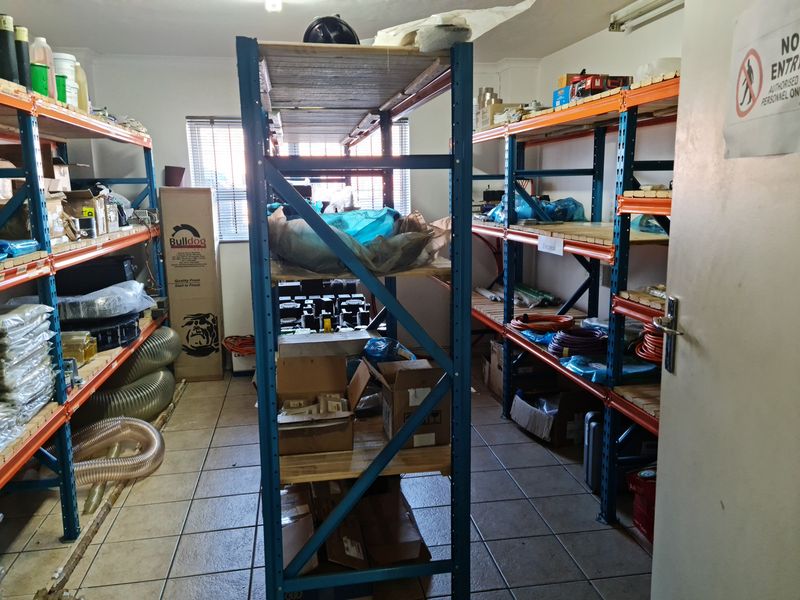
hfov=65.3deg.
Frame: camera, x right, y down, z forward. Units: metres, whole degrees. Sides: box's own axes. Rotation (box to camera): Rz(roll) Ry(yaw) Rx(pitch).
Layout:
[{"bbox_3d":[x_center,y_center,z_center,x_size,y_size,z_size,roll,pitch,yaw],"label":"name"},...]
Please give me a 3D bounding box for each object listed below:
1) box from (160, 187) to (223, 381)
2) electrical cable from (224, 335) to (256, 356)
[{"bbox_3d":[-1.552,-0.114,4.737,0.348,1.446,0.263,-3,10,-10],"label":"box"},{"bbox_3d":[-1.187,0.347,4.835,0.348,0.135,0.270,-3,10,-10],"label":"electrical cable"}]

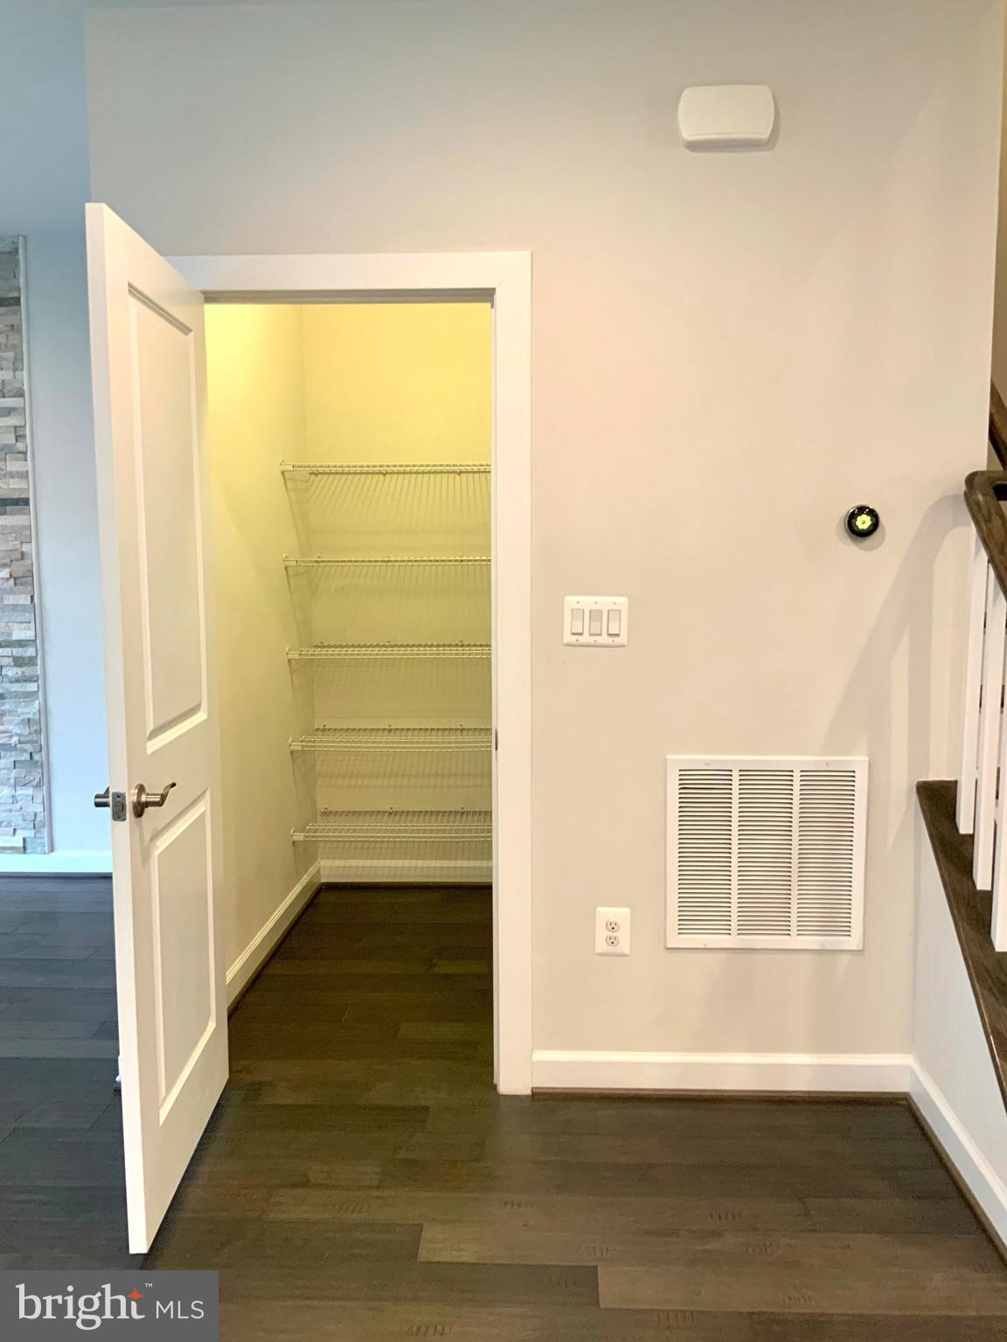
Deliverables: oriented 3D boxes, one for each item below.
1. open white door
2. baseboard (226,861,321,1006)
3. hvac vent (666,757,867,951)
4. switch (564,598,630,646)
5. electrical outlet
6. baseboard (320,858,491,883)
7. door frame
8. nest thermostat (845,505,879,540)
[{"bbox_3d":[-0.749,0.121,2.542,0.035,2.035,0.765,0,6,-2],"label":"open white door"},{"bbox_3d":[-0.830,0.939,4.069,0.016,0.108,1.580,0,6,3],"label":"baseboard"},{"bbox_3d":[0.666,0.466,2.861,0.501,0.499,0.018,0,6,3],"label":"hvac vent"},{"bbox_3d":[0.233,-0.125,2.827,0.160,0.125,0.012,0,6,3],"label":"switch"},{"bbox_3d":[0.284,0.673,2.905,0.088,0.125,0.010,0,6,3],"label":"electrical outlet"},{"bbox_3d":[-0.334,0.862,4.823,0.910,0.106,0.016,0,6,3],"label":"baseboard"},{"bbox_3d":[-0.400,0.040,2.930,0.951,2.147,0.133,0,6,3],"label":"door frame"},{"bbox_3d":[0.880,-0.365,2.761,0.083,0.083,0.031,0,6,3],"label":"nest thermostat"}]

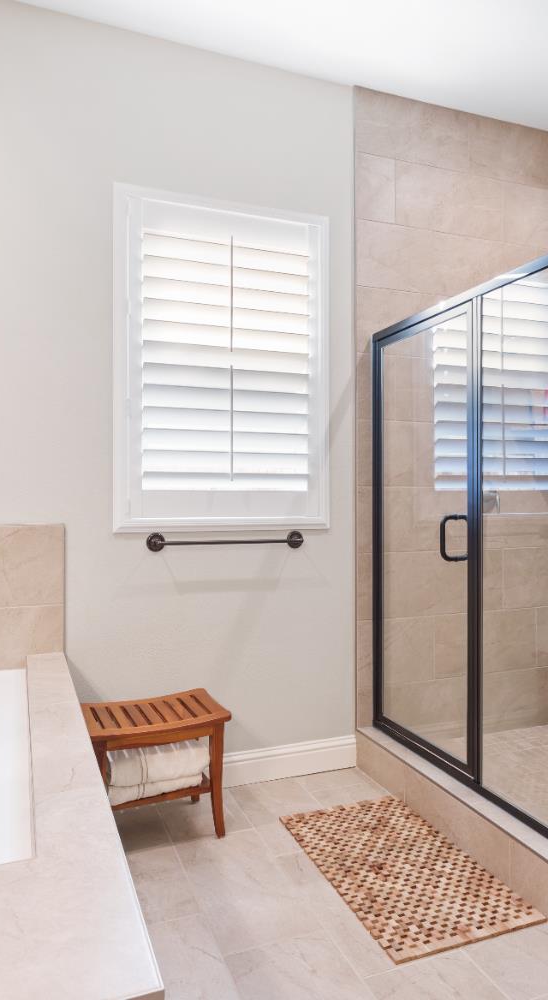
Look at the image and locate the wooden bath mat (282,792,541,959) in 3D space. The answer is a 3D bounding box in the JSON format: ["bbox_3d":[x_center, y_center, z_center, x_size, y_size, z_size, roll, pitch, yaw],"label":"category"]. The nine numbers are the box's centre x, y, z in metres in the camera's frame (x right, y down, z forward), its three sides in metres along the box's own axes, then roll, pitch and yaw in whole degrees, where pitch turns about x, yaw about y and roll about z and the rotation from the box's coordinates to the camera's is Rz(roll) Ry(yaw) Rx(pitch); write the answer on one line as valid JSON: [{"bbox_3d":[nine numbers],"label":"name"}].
[{"bbox_3d":[0.398,1.203,2.211,0.487,0.012,0.838,0,0,-21],"label":"wooden bath mat"}]

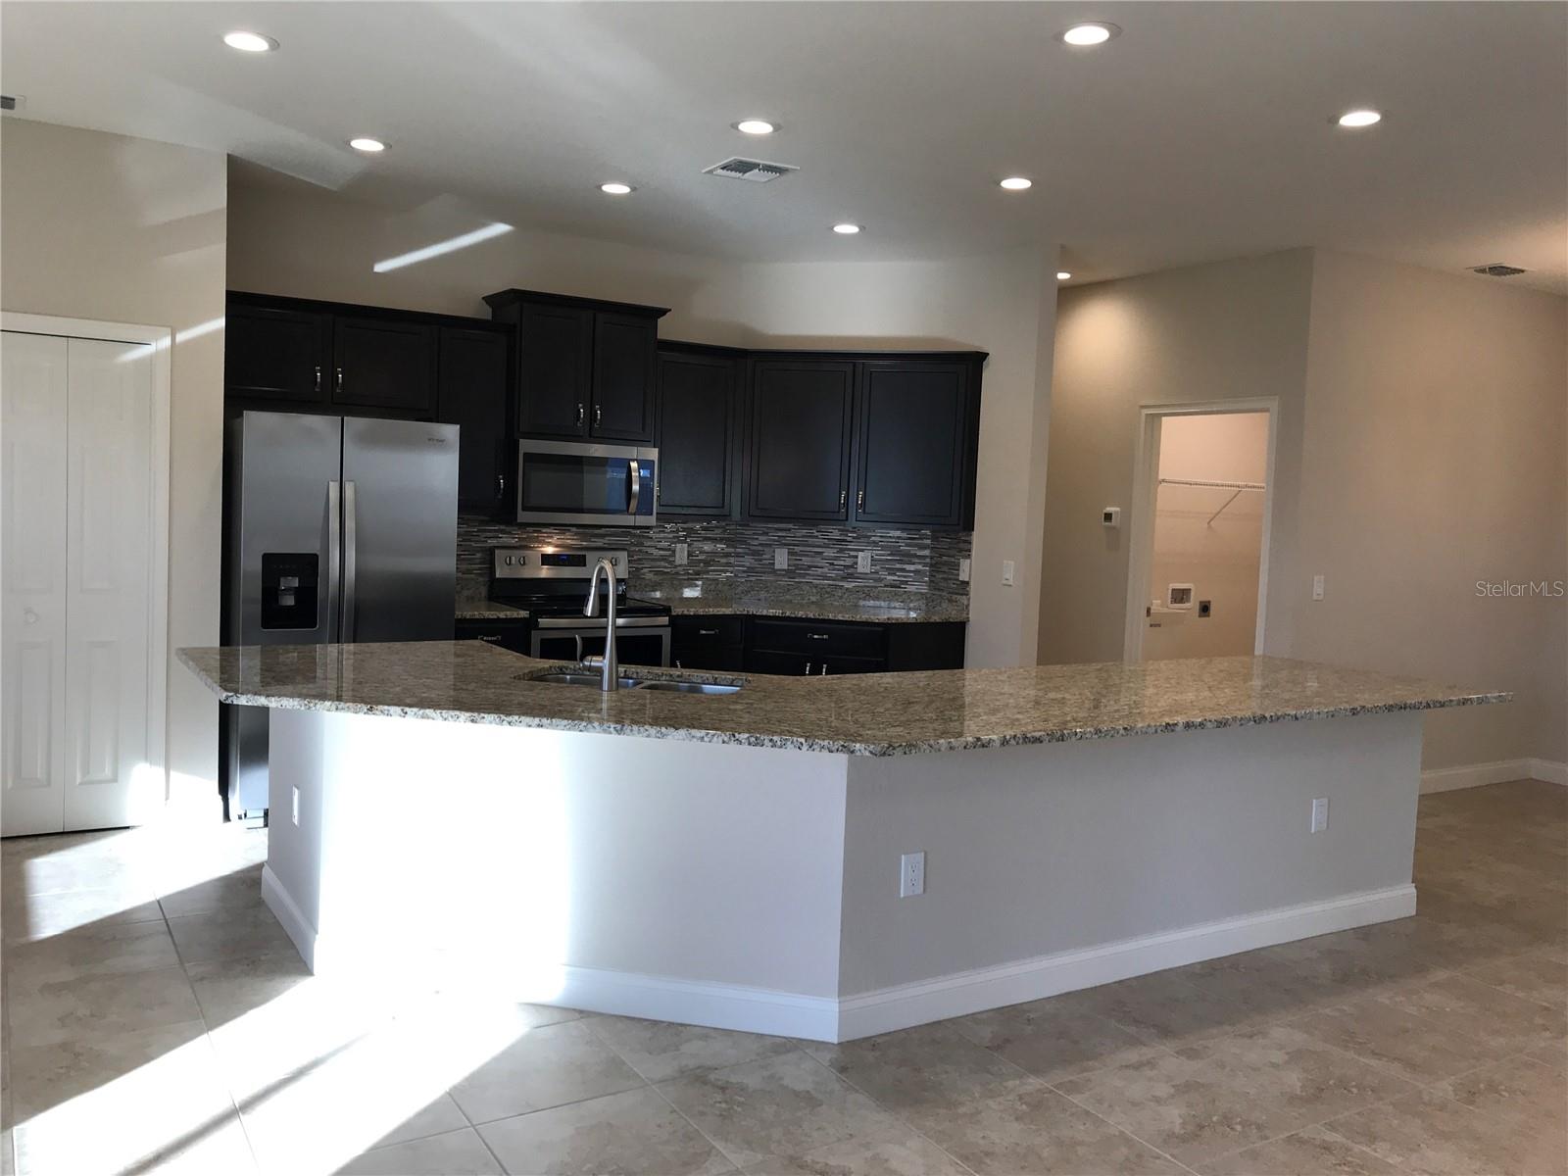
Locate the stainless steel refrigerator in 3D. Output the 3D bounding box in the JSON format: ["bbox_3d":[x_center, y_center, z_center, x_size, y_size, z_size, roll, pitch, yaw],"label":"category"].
[{"bbox_3d":[-2.073,0.122,5.838,0.904,1.758,0.847,0,4,-32],"label":"stainless steel refrigerator"}]

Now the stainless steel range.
[{"bbox_3d":[-1.074,0.399,6.704,0.763,1.177,0.690,0,4,-32],"label":"stainless steel range"}]

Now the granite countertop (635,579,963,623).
[{"bbox_3d":[0.041,0.070,6.982,1.964,0.144,0.912,3,4,13],"label":"granite countertop"}]

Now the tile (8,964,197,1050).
[{"bbox_3d":[-1.888,1.158,3.521,0.451,0.010,0.451,0,4,-32],"label":"tile"}]

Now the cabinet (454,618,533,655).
[{"bbox_3d":[-1.602,0.547,6.447,0.394,0.873,0.621,0,4,-32],"label":"cabinet"}]

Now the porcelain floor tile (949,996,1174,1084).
[{"bbox_3d":[0.745,1.258,3.548,0.451,0.010,0.451,0,4,-32],"label":"porcelain floor tile"}]

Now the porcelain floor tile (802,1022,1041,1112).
[{"bbox_3d":[0.363,1.258,3.311,0.451,0.010,0.451,0,4,-32],"label":"porcelain floor tile"}]

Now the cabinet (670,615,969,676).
[{"bbox_3d":[0.014,0.574,7.029,1.929,0.873,0.885,3,4,13],"label":"cabinet"}]

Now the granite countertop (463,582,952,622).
[{"bbox_3d":[-0.452,0.066,6.743,2.709,0.144,1.271,0,4,-32],"label":"granite countertop"}]

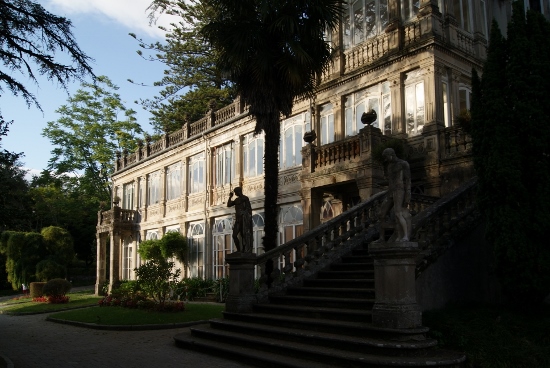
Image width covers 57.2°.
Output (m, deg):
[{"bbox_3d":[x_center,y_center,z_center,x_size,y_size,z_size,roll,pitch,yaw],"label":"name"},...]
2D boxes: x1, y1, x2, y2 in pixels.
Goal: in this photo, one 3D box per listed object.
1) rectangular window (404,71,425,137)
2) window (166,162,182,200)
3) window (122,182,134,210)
[{"bbox_3d":[4.980,-2.881,17.854,0.204,2.428,0.931,7,-12,-36],"label":"rectangular window"},{"bbox_3d":[-6.362,-0.102,32.108,0.220,2.320,2.150,6,-12,-37],"label":"window"},{"bbox_3d":[-10.966,1.096,38.099,0.220,2.300,1.850,6,-12,-37],"label":"window"}]

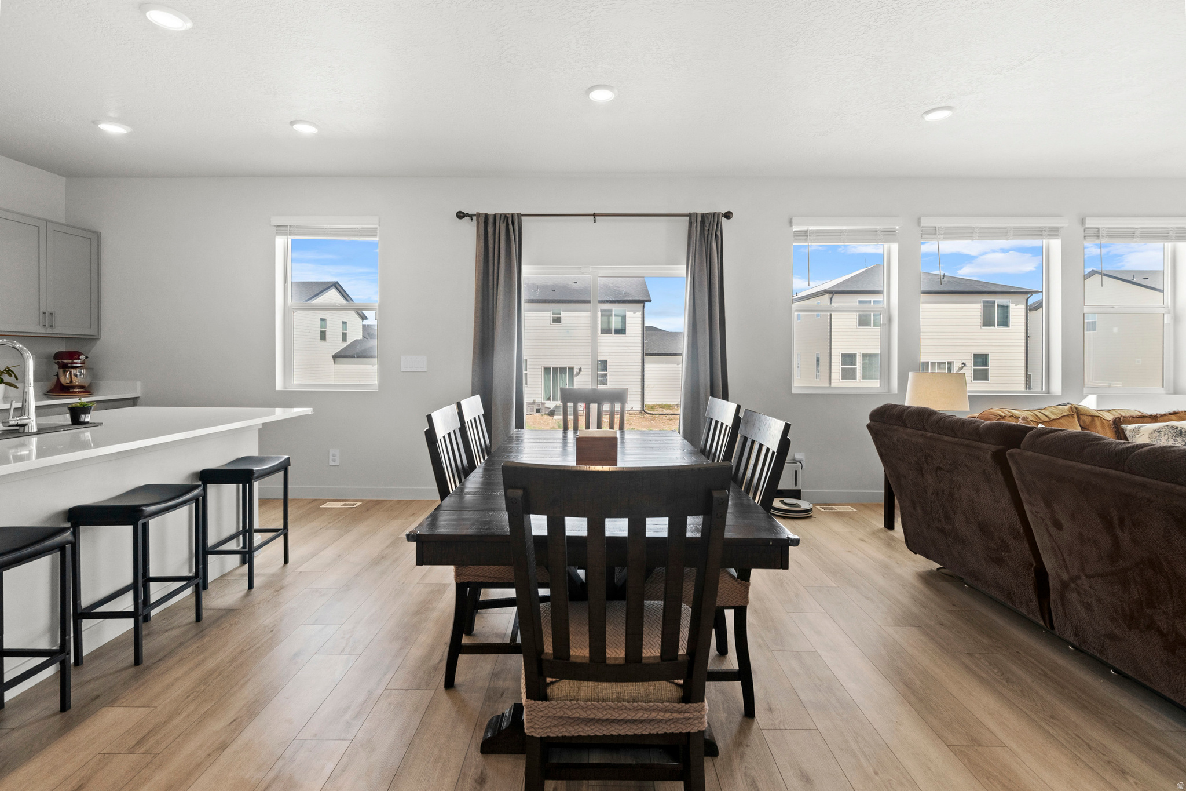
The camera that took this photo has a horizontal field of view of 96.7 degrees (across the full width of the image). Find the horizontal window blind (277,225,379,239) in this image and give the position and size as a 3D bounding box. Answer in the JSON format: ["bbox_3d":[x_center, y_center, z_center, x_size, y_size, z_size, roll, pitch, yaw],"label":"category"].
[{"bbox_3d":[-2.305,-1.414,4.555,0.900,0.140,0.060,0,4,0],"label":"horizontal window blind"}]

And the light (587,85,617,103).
[{"bbox_3d":[0.054,-1.755,3.077,0.184,0.024,0.184,0,4,0],"label":"light"}]

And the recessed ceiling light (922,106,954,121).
[{"bbox_3d":[2.182,-1.774,3.335,0.184,0.024,0.184,0,4,0],"label":"recessed ceiling light"}]

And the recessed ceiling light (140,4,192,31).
[{"bbox_3d":[-1.931,-1.703,2.389,0.184,0.024,0.184,0,4,0],"label":"recessed ceiling light"}]

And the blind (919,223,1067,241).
[{"bbox_3d":[3.395,-1.395,4.490,1.215,0.160,0.075,0,2,0],"label":"blind"}]

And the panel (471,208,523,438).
[{"bbox_3d":[-0.795,-0.305,4.390,0.470,2.400,0.130,0,2,0],"label":"panel"}]

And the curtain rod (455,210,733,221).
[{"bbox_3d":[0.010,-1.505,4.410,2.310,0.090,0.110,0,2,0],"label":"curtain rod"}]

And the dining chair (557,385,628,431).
[{"bbox_3d":[0.006,0.460,3.490,0.490,1.030,0.580,0,2,0],"label":"dining chair"}]

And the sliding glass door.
[{"bbox_3d":[0.015,-0.100,4.550,1.830,2.010,0.120,0,2,0],"label":"sliding glass door"}]

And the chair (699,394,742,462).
[{"bbox_3d":[0.395,0.533,2.615,0.550,1.020,0.470,0,4,0],"label":"chair"}]

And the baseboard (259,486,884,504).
[{"bbox_3d":[-0.185,0.845,4.470,5.400,0.115,0.020,0,2,0],"label":"baseboard"}]

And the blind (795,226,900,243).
[{"bbox_3d":[2.145,-1.365,4.495,0.890,0.150,0.075,0,2,0],"label":"blind"}]

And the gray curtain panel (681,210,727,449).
[{"bbox_3d":[0.925,-0.305,4.380,0.420,2.400,0.130,0,2,0],"label":"gray curtain panel"}]

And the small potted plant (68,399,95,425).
[{"bbox_3d":[-2.446,0.080,2.520,0.097,0.118,0.097,0,4,0],"label":"small potted plant"}]

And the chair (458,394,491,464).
[{"bbox_3d":[-0.385,0.521,2.770,0.550,1.020,0.470,0,4,0],"label":"chair"}]

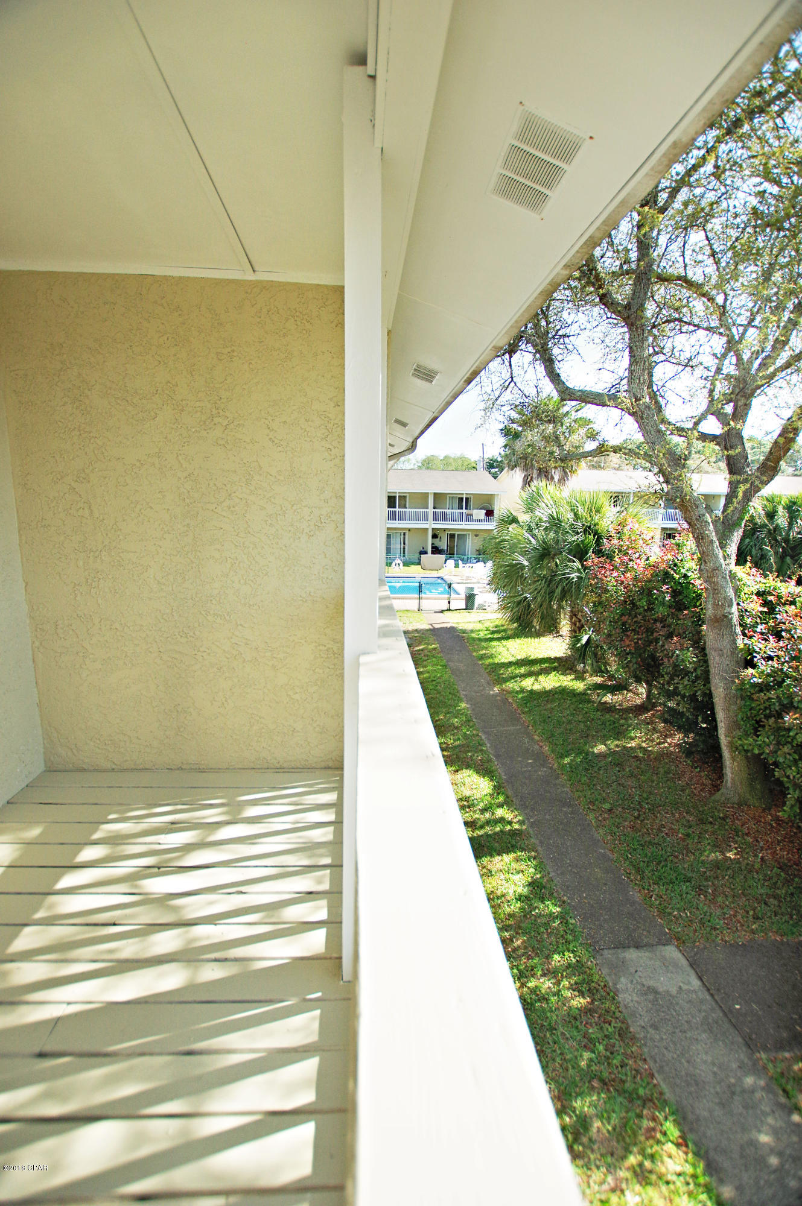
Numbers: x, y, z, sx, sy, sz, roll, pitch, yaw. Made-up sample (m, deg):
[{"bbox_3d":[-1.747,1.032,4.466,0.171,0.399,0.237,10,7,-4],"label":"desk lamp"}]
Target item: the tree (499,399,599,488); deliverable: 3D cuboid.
[{"bbox_3d":[6.308,-4.549,22.176,4.100,8.480,4.100,4,12,15],"label":"tree"}]

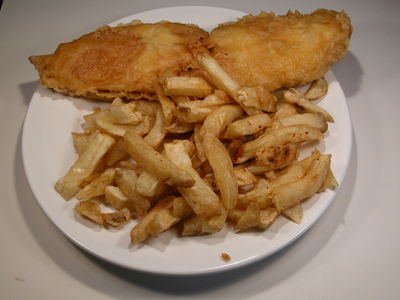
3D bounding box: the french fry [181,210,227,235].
[{"bbox_3d":[0.003,0.054,0.426,0.031,0.014,0.014,-10,56,0],"label":"french fry"}]

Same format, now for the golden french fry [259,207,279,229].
[{"bbox_3d":[0.051,0.050,0.427,0.017,0.012,0.012,-35,62,-21],"label":"golden french fry"}]

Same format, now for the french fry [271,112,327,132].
[{"bbox_3d":[0.081,-0.023,0.470,0.046,0.011,0.012,-5,56,-4],"label":"french fry"}]

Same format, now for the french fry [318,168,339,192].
[{"bbox_3d":[0.098,0.024,0.443,0.013,0.010,0.016,-18,68,-11],"label":"french fry"}]

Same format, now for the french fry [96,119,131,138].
[{"bbox_3d":[-0.069,-0.017,0.463,0.028,0.007,0.008,16,59,12],"label":"french fry"}]

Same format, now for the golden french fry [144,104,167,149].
[{"bbox_3d":[-0.037,-0.020,0.471,0.012,0.011,0.036,7,59,6],"label":"golden french fry"}]

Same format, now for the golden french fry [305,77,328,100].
[{"bbox_3d":[0.100,-0.053,0.497,0.021,0.008,0.011,-38,64,-15],"label":"golden french fry"}]

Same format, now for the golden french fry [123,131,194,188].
[{"bbox_3d":[-0.033,0.007,0.439,0.066,0.012,0.013,35,63,20],"label":"golden french fry"}]

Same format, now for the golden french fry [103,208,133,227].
[{"bbox_3d":[-0.062,0.050,0.431,0.021,0.008,0.010,-2,56,-1],"label":"golden french fry"}]

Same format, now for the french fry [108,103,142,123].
[{"bbox_3d":[-0.061,-0.029,0.473,0.026,0.011,0.016,2,56,2],"label":"french fry"}]

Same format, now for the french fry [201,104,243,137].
[{"bbox_3d":[0.019,-0.022,0.461,0.033,0.012,0.013,-33,60,-29],"label":"french fry"}]

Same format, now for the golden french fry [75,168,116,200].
[{"bbox_3d":[-0.081,0.027,0.448,0.031,0.009,0.009,-35,62,-9],"label":"golden french fry"}]

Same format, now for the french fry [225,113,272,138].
[{"bbox_3d":[0.040,-0.020,0.462,0.035,0.011,0.012,-15,56,-2],"label":"french fry"}]

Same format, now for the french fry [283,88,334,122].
[{"bbox_3d":[0.091,-0.036,0.483,0.045,0.008,0.008,31,61,13],"label":"french fry"}]

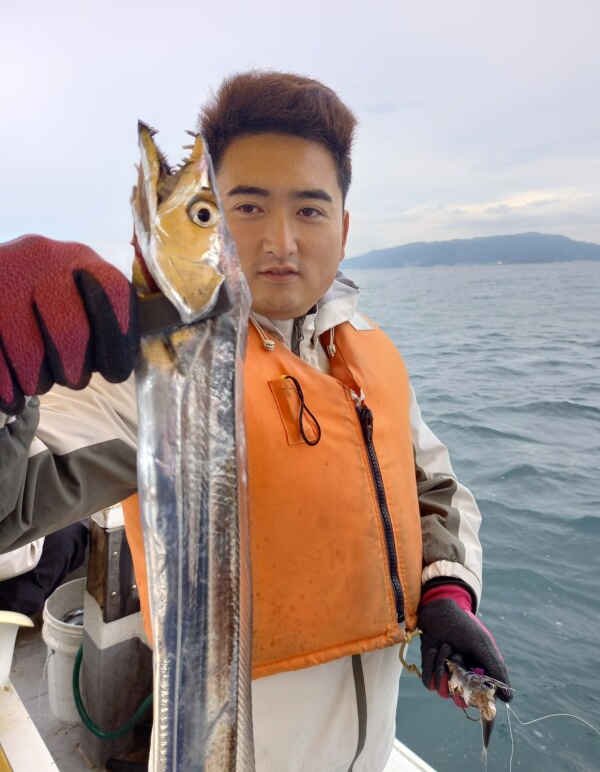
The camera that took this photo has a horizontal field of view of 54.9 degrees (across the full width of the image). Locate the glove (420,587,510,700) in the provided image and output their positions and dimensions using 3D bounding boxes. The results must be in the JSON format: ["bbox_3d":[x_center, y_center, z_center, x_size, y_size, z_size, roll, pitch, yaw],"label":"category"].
[{"bbox_3d":[0.224,0.338,0.775,0.110,0.160,0.090,-10,1,6],"label":"glove"}]

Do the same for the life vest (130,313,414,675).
[{"bbox_3d":[-0.020,0.108,0.815,0.410,0.440,0.280,-10,14,-36],"label":"life vest"}]

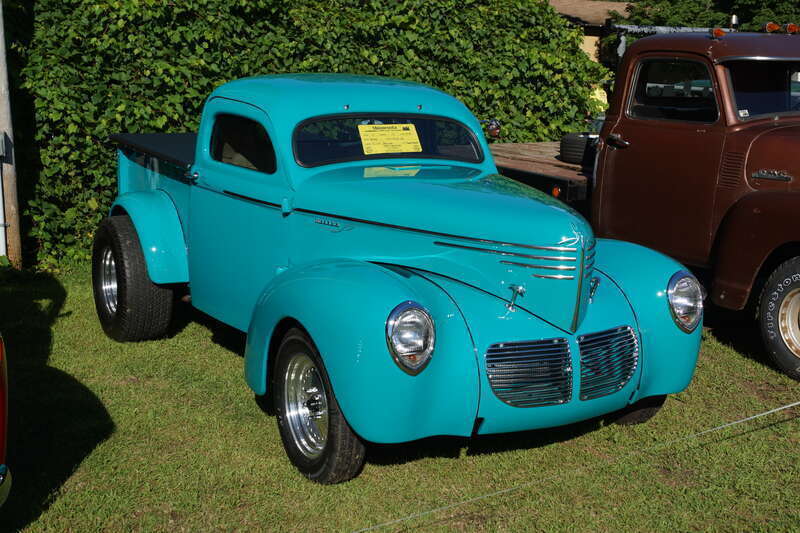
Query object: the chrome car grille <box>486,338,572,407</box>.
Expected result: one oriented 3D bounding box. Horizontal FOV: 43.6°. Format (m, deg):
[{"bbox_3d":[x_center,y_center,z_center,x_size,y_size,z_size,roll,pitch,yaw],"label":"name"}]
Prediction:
[{"bbox_3d":[0.467,0.397,3.644,0.335,0.250,0.050,-5,2,-18],"label":"chrome car grille"}]

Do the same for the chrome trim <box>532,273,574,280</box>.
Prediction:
[{"bbox_3d":[0.554,0.038,3.623,0.152,0.016,0.027,5,11,15],"label":"chrome trim"}]

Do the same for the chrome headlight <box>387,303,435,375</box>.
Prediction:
[{"bbox_3d":[0.043,0.251,3.454,0.195,0.258,0.110,-5,11,-25],"label":"chrome headlight"}]

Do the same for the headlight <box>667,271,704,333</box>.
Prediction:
[{"bbox_3d":[1.167,0.150,4.058,0.195,0.258,0.110,-6,12,-31],"label":"headlight"}]

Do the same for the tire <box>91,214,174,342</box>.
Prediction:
[{"bbox_3d":[-1.627,0.079,6.130,0.340,0.770,0.770,-5,12,-28],"label":"tire"}]

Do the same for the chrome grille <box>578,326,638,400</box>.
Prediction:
[{"bbox_3d":[0.778,0.361,3.811,0.342,0.232,0.060,-8,7,-40],"label":"chrome grille"}]

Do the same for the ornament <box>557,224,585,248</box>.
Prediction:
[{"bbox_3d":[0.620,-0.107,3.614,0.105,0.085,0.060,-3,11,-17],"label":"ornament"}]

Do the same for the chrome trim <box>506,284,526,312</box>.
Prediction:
[{"bbox_3d":[0.430,0.123,3.683,0.065,0.105,0.045,5,11,24],"label":"chrome trim"}]

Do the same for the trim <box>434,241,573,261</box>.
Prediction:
[{"bbox_3d":[0.368,-0.056,3.742,0.602,0.018,0.072,7,12,34],"label":"trim"}]

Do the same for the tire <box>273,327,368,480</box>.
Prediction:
[{"bbox_3d":[-0.307,0.549,3.949,0.175,0.630,0.630,-5,12,-28],"label":"tire"}]

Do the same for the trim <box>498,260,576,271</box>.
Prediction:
[{"bbox_3d":[0.496,-0.004,3.650,0.287,0.016,0.047,6,12,24],"label":"trim"}]

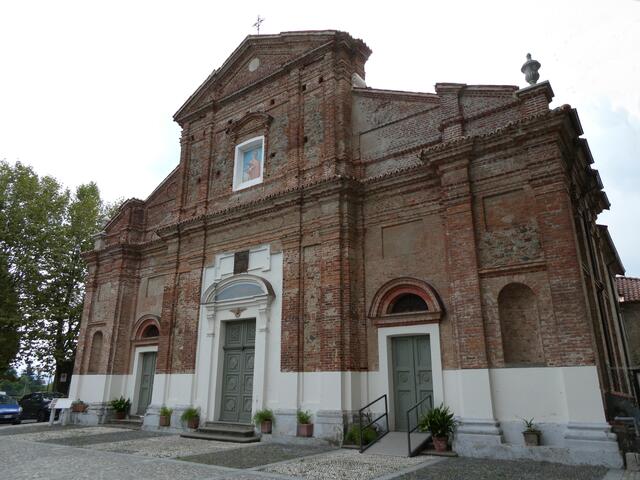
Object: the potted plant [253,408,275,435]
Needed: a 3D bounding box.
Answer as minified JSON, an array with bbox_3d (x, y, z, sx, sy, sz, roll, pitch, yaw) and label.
[{"bbox_3d":[-1.784,5.736,14.061,0.630,0.740,0.630,-12,-22,33],"label":"potted plant"}]

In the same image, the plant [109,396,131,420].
[{"bbox_3d":[-8.606,7.218,19.049,0.861,0.936,0.861,-12,-21,34],"label":"plant"}]

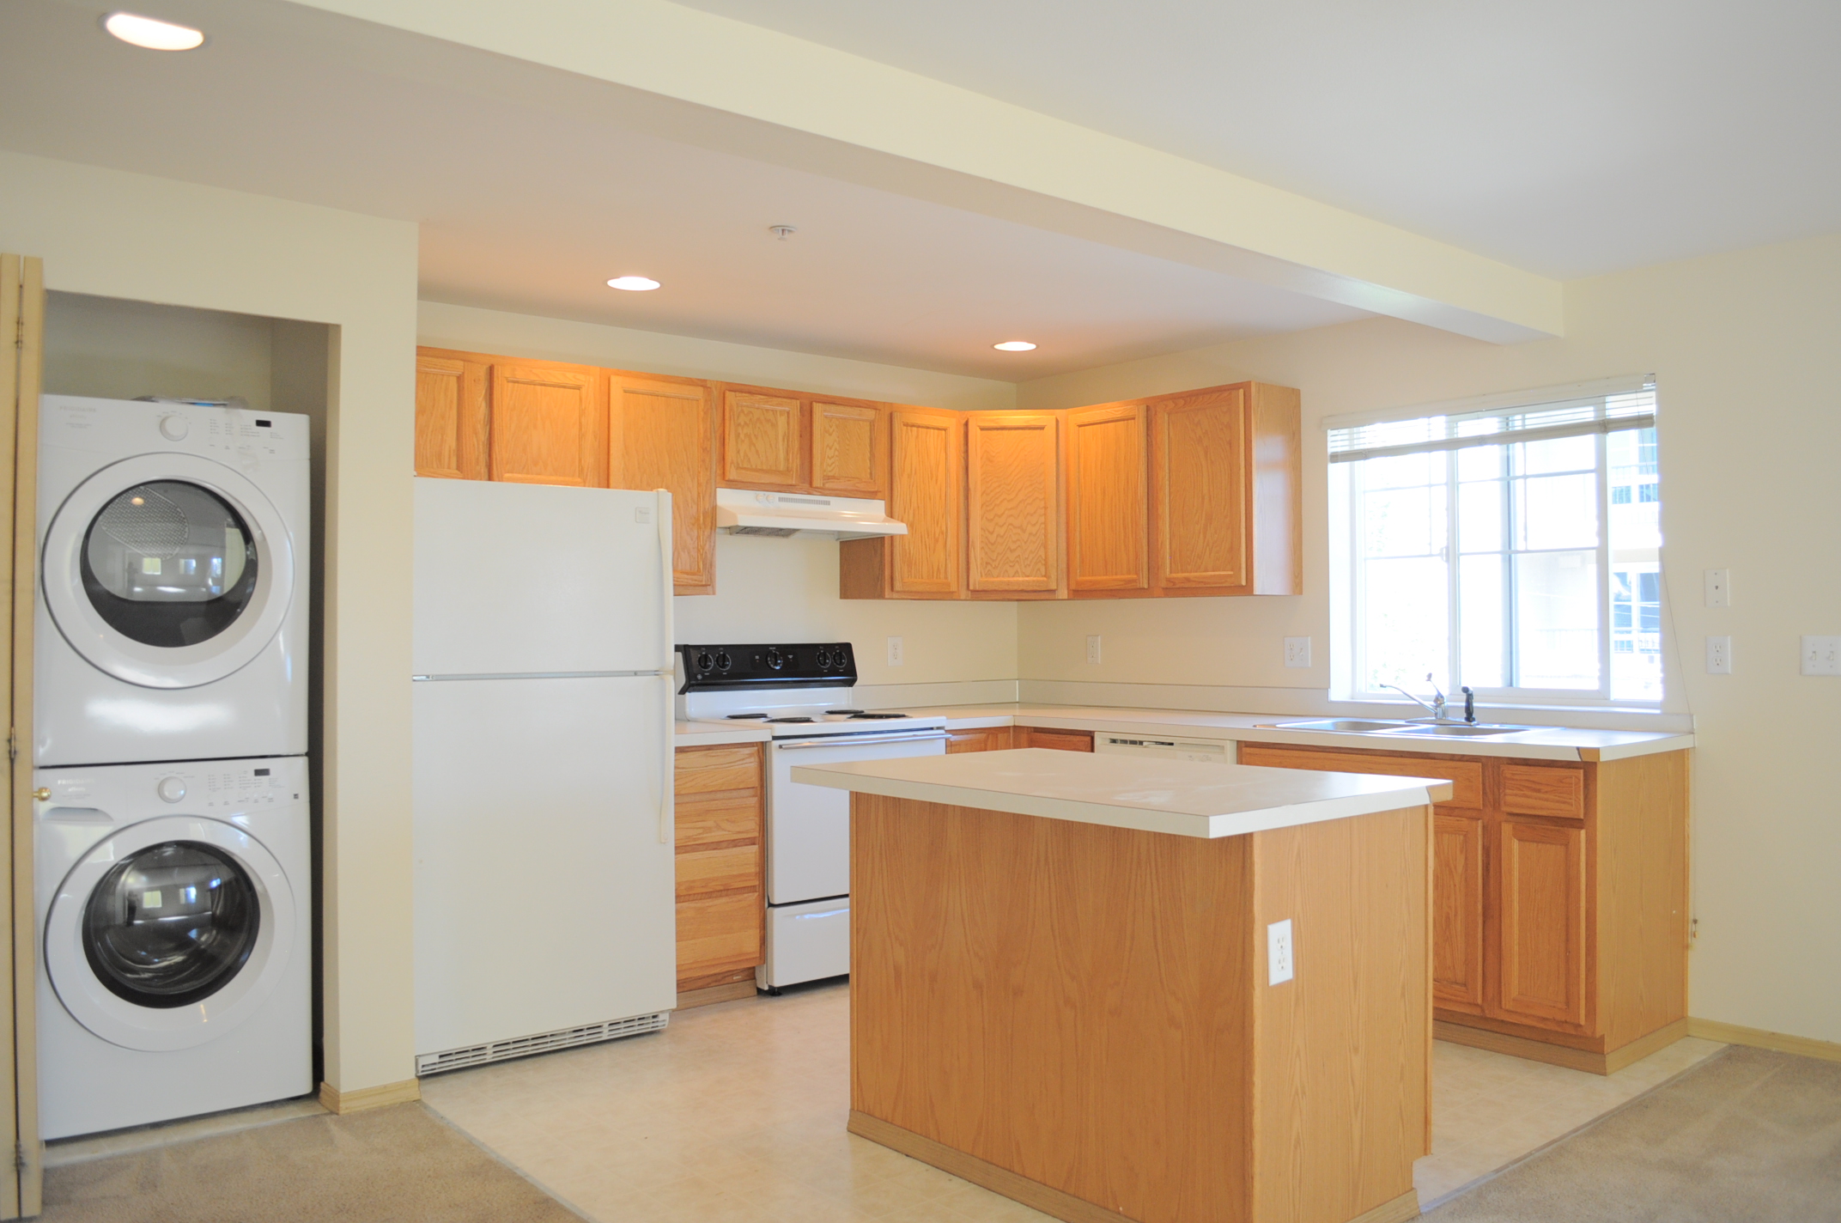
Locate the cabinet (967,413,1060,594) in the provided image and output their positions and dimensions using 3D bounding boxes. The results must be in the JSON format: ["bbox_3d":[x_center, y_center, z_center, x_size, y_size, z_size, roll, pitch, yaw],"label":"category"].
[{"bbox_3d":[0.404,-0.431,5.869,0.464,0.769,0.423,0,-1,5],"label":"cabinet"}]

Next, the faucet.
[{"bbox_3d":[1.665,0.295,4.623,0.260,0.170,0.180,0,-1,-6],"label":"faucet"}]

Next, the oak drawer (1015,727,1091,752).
[{"bbox_3d":[0.703,0.528,5.418,0.510,0.138,0.350,0,-1,-41],"label":"oak drawer"}]

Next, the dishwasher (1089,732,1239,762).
[{"bbox_3d":[1.074,0.864,5.058,0.610,0.852,0.630,0,-1,-40],"label":"dishwasher"}]

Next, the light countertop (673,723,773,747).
[{"bbox_3d":[-0.897,0.419,4.757,0.479,0.045,0.640,0,-1,-40],"label":"light countertop"}]

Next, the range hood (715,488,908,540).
[{"bbox_3d":[-0.482,-0.362,5.225,0.777,0.144,0.435,0,-1,-41],"label":"range hood"}]

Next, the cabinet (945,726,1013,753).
[{"bbox_3d":[0.030,0.876,5.545,0.408,0.857,0.615,0,-1,-40],"label":"cabinet"}]

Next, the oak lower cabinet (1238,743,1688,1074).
[{"bbox_3d":[1.675,0.847,4.372,0.615,0.857,1.194,0,-1,-40],"label":"oak lower cabinet"}]

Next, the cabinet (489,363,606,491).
[{"bbox_3d":[-1.310,-0.586,4.639,0.418,0.459,0.323,0,-1,-40],"label":"cabinet"}]

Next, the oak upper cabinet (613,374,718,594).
[{"bbox_3d":[-0.983,-0.431,4.870,0.445,0.764,0.322,0,-1,-41],"label":"oak upper cabinet"}]

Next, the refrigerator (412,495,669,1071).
[{"bbox_3d":[-1.298,0.469,4.237,0.778,1.643,0.837,0,-1,-40],"label":"refrigerator"}]

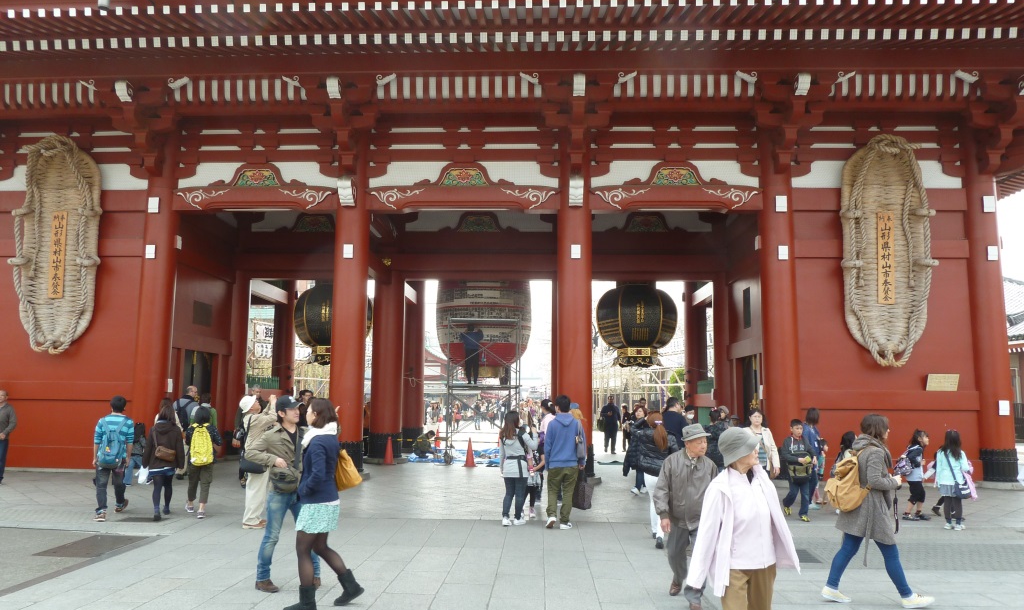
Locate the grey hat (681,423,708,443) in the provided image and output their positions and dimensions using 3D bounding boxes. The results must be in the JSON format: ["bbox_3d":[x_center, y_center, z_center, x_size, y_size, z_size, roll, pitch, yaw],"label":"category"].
[{"bbox_3d":[1.488,1.039,5.980,0.235,0.140,0.270,6,-9,-37],"label":"grey hat"}]

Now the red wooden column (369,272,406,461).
[{"bbox_3d":[-3.211,1.270,19.108,0.860,5.420,0.860,0,-7,2],"label":"red wooden column"}]

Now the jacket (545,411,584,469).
[{"bbox_3d":[0.696,1.796,9.802,0.520,0.750,0.310,1,-7,-2],"label":"jacket"}]

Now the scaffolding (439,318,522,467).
[{"bbox_3d":[-0.749,2.157,19.012,2.055,3.714,1.200,0,-7,2],"label":"scaffolding"}]

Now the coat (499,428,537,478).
[{"bbox_3d":[0.060,1.976,9.906,0.480,0.680,0.330,-1,-7,12],"label":"coat"}]

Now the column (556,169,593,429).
[{"bbox_3d":[1.308,0.339,15.188,0.717,6.364,0.717,0,-7,2],"label":"column"}]

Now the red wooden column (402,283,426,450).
[{"bbox_3d":[-3.068,1.519,22.997,0.720,5.900,0.720,0,-7,2],"label":"red wooden column"}]

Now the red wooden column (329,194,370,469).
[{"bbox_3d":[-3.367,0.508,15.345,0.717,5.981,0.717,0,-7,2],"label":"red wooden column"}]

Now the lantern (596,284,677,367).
[{"bbox_3d":[3.622,0.409,21.437,2.312,2.799,2.312,0,-7,2],"label":"lantern"}]

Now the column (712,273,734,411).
[{"bbox_3d":[5.583,1.475,18.878,0.747,5.151,0.747,0,-7,2],"label":"column"}]

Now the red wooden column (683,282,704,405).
[{"bbox_3d":[5.699,1.561,22.672,0.710,5.900,0.710,0,-7,2],"label":"red wooden column"}]

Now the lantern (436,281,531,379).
[{"bbox_3d":[-0.767,0.303,21.101,2.700,3.600,2.700,0,-7,2],"label":"lantern"}]

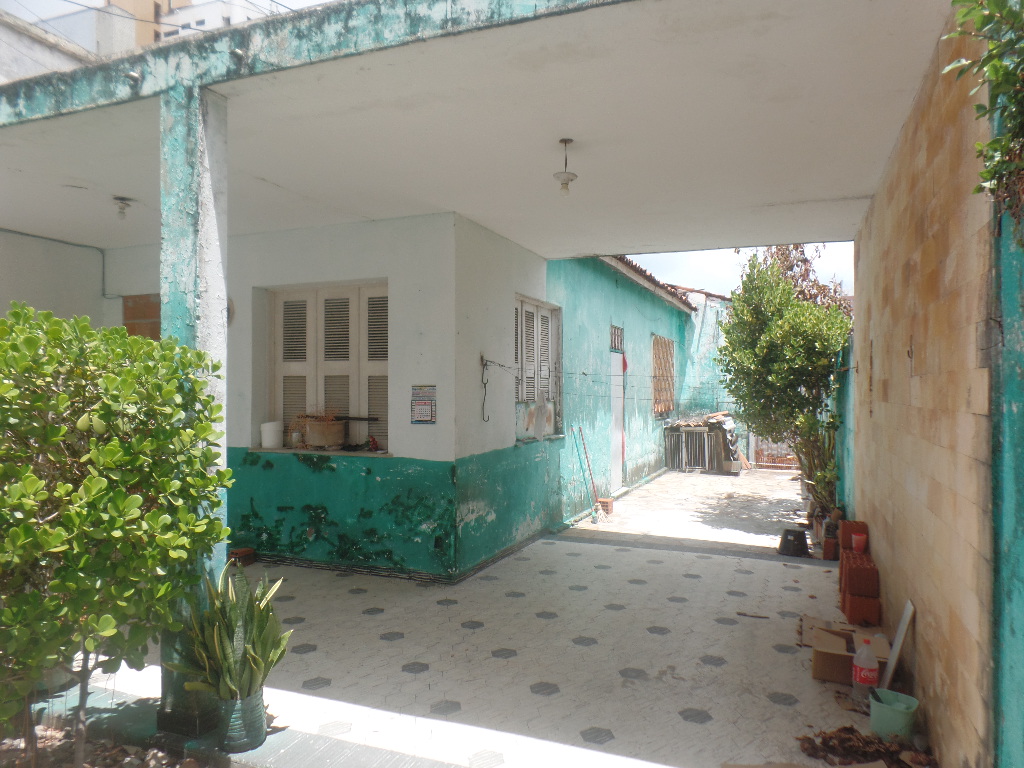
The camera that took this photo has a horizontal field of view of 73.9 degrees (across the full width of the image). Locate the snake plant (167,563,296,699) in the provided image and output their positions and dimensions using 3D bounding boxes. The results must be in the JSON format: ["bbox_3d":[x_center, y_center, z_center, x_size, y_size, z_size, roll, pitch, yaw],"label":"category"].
[{"bbox_3d":[-1.240,1.100,3.000,0.500,0.590,0.440,0,0,0],"label":"snake plant"}]

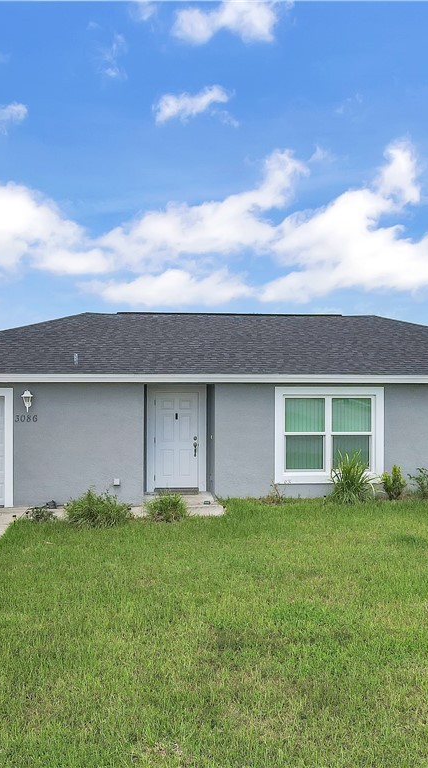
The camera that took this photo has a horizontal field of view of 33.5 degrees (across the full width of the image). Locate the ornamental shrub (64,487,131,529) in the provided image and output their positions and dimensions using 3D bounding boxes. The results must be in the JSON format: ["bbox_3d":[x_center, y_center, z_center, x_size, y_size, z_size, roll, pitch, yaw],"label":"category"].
[{"bbox_3d":[-2.066,2.175,12.700,1.200,0.610,1.000,0,0,-7],"label":"ornamental shrub"}]

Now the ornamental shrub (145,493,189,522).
[{"bbox_3d":[-0.876,2.230,13.100,0.800,0.500,0.700,0,0,-7],"label":"ornamental shrub"}]

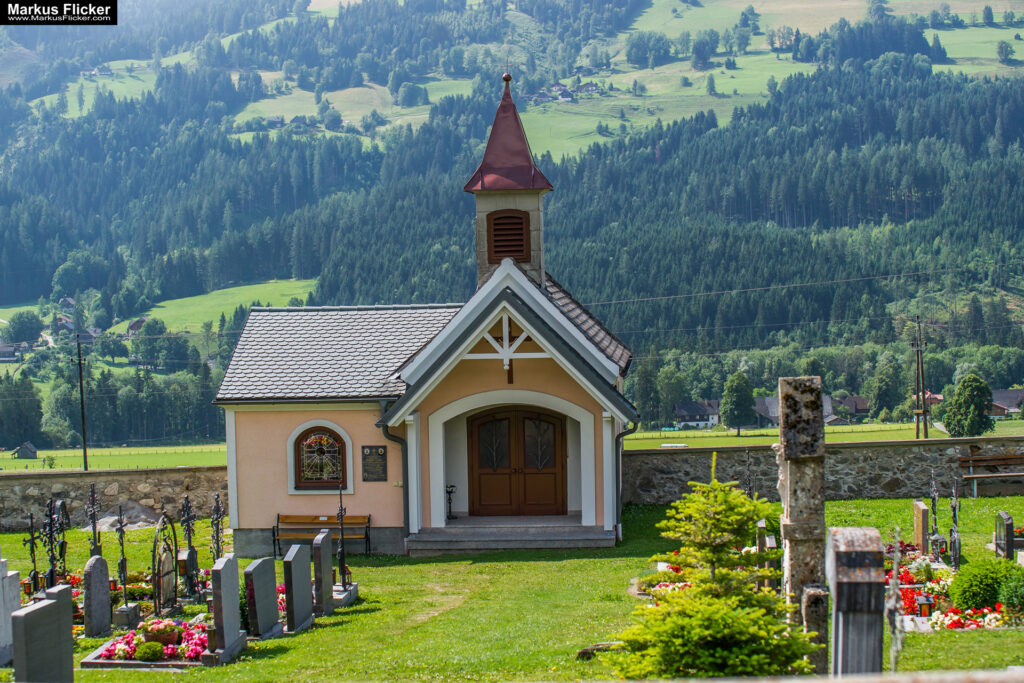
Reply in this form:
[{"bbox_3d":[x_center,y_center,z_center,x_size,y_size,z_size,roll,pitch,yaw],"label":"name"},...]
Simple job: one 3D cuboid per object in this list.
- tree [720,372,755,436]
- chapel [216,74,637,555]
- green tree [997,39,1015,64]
[{"bbox_3d":[56.684,15.568,500.000,8.663,16.572,8.663,-1,2,4],"label":"tree"},{"bbox_3d":[-1.371,-0.631,37.947,7.480,8.466,7.000,-1,2,4],"label":"chapel"},{"bbox_3d":[371.742,-217.697,1500.000,13.559,18.079,13.559,-1,2,4],"label":"green tree"}]

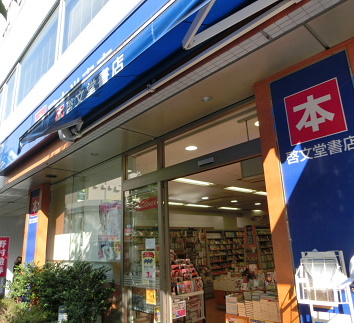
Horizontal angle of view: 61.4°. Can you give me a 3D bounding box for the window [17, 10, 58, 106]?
[{"bbox_3d":[-3.281,-2.266,6.905,0.120,1.407,2.465,12,-21,-41],"label":"window"}]

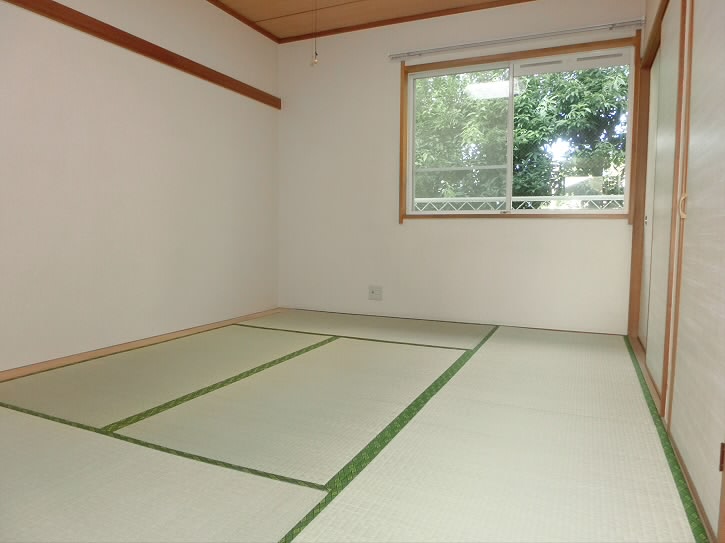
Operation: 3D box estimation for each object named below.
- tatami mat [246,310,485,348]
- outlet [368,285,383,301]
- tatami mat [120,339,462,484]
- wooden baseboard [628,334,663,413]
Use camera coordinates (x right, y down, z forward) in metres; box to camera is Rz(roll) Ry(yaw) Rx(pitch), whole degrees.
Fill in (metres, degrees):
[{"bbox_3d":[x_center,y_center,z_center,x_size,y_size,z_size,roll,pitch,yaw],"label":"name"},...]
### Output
[{"bbox_3d":[0.016,0.424,3.727,1.790,0.045,0.919,2,5,24],"label":"tatami mat"},{"bbox_3d":[0.111,0.186,4.165,0.120,0.118,0.012,2,5,24],"label":"outlet"},{"bbox_3d":[-0.122,0.529,2.328,0.887,0.045,1.751,2,5,24],"label":"tatami mat"},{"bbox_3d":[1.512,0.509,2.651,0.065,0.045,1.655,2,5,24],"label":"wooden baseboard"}]

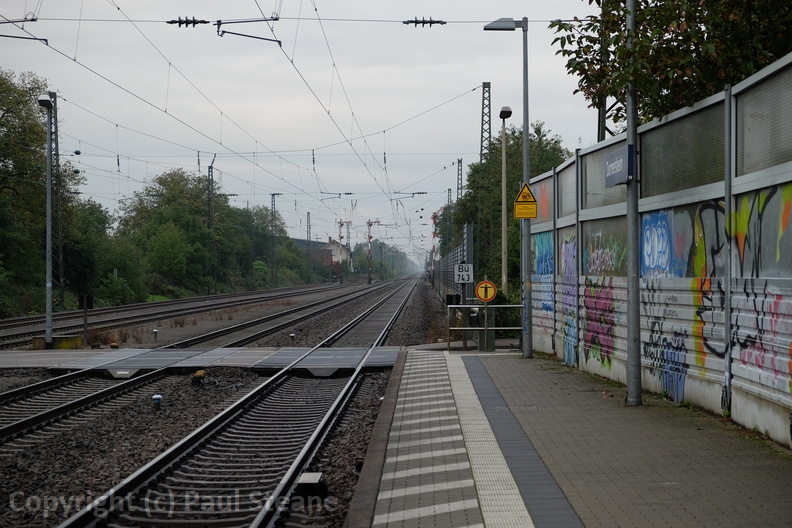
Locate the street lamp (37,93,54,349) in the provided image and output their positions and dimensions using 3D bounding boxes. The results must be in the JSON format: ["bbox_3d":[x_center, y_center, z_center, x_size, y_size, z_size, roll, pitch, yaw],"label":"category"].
[{"bbox_3d":[-9.163,-1.096,47.520,0.360,6.652,0.650,0,0,3],"label":"street lamp"}]

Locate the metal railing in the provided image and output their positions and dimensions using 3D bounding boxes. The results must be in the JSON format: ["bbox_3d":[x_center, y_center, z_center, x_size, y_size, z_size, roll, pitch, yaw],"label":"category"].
[{"bbox_3d":[1.745,1.254,35.600,1.462,0.900,0.060,0,0,1],"label":"metal railing"}]

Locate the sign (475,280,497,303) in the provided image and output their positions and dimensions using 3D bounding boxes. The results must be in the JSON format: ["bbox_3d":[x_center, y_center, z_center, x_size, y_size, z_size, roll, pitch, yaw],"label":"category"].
[{"bbox_3d":[1.760,0.539,35.500,0.410,0.410,0.030,0,0,1],"label":"sign"}]

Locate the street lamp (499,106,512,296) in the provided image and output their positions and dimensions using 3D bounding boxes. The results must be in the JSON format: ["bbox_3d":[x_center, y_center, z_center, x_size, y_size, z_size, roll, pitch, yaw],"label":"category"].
[{"bbox_3d":[3.187,-1.177,52.720,0.360,6.772,0.650,0,0,-3],"label":"street lamp"}]

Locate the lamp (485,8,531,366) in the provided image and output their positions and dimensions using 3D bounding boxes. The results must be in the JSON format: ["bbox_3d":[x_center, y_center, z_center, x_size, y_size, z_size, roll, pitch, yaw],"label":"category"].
[{"bbox_3d":[2.040,-1.394,33.400,0.850,6.256,0.290,0,0,1],"label":"lamp"}]

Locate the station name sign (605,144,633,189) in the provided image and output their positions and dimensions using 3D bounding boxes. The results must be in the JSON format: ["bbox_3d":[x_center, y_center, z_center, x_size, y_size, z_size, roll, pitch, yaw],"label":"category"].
[{"bbox_3d":[2.736,-1.166,22.450,0.065,0.410,2.550,0,0,1],"label":"station name sign"}]

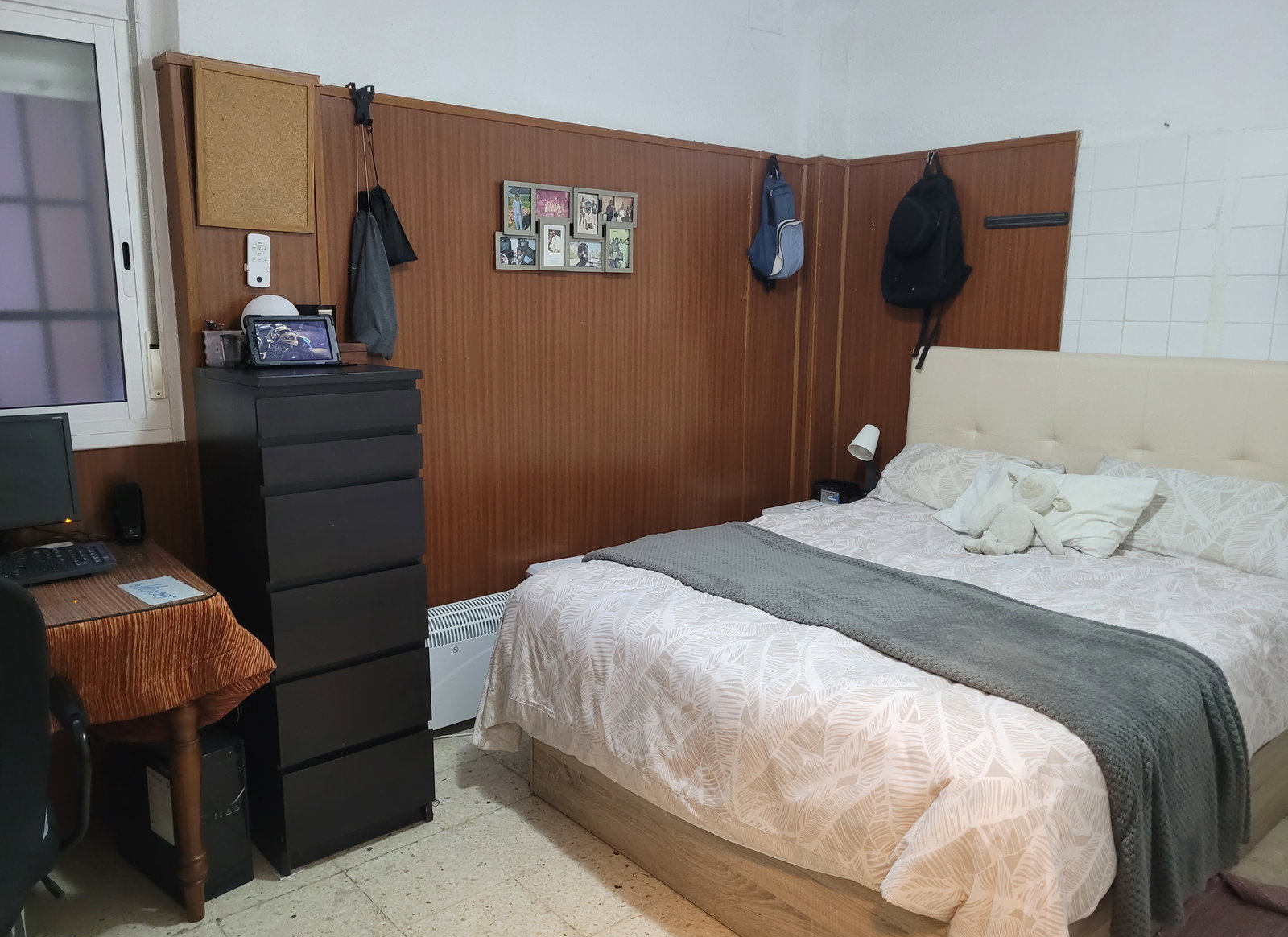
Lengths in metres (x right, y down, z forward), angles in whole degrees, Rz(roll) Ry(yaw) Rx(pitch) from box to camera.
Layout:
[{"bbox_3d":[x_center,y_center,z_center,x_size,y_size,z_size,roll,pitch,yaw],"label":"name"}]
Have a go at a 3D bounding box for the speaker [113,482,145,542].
[{"bbox_3d":[-1.380,0.120,2.595,0.068,0.150,0.080,-8,12,-40],"label":"speaker"}]

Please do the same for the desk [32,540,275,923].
[{"bbox_3d":[-1.513,0.659,2.126,1.060,0.760,0.700,-8,12,-40],"label":"desk"}]

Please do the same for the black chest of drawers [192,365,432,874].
[{"bbox_3d":[-0.870,0.352,2.573,0.400,1.230,0.480,-7,12,-40],"label":"black chest of drawers"}]

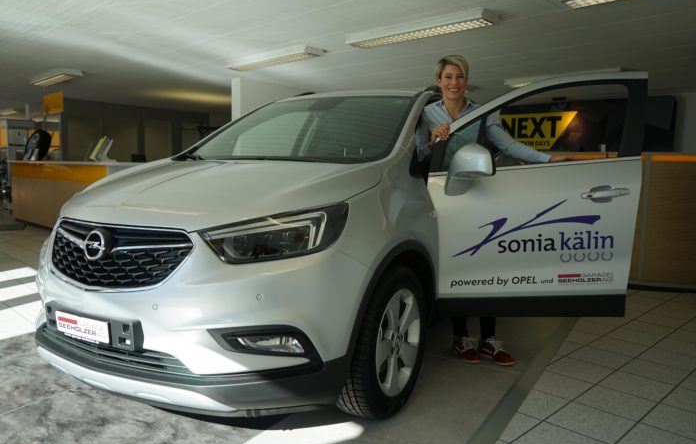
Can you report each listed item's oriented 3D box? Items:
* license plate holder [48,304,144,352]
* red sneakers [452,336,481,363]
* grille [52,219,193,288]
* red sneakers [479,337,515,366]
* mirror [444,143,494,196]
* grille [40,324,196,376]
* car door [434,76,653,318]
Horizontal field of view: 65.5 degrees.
[{"bbox_3d":[-0.953,0.380,2.019,0.510,0.110,0.060,4,6,30],"label":"license plate holder"},{"bbox_3d":[0.699,0.743,3.205,0.098,0.105,0.265,-1,6,-18],"label":"red sneakers"},{"bbox_3d":[-0.919,0.134,2.048,0.820,0.265,0.130,4,6,30],"label":"grille"},{"bbox_3d":[0.864,0.750,3.160,0.098,0.105,0.265,-2,7,-33],"label":"red sneakers"},{"bbox_3d":[0.576,-0.252,2.575,0.190,0.235,0.230,1,6,-3],"label":"mirror"},{"bbox_3d":[-0.936,0.462,2.060,0.900,0.115,0.120,4,6,30],"label":"grille"},{"bbox_3d":[0.941,-0.132,2.788,1.080,1.245,0.200,1,6,-3],"label":"car door"}]

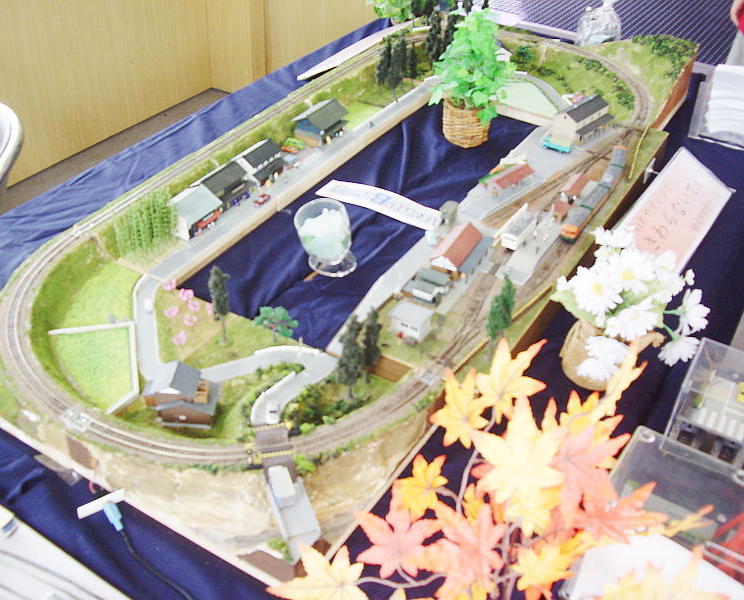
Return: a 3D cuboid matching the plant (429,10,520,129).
[{"bbox_3d":[0.147,-0.354,1.334,0.128,0.155,0.115,1,35,0],"label":"plant"}]

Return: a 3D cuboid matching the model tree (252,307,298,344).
[{"bbox_3d":[-0.115,0.031,1.042,0.051,0.049,0.047,2,37,-2],"label":"model tree"}]

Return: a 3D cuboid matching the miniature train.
[{"bbox_3d":[0.320,-0.153,1.232,0.027,0.027,0.249,20,41,20],"label":"miniature train"}]

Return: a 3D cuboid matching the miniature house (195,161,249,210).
[{"bbox_3d":[-0.221,-0.173,1.312,0.058,0.038,0.074,21,41,22],"label":"miniature house"}]

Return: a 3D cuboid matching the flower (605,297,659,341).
[{"bbox_3d":[0.246,0.018,0.833,0.047,0.020,0.044,-5,75,-8],"label":"flower"}]

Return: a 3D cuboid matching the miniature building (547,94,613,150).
[{"bbox_3d":[0.341,-0.289,1.407,0.057,0.048,0.096,31,46,31],"label":"miniature building"}]

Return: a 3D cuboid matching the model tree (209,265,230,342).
[{"bbox_3d":[-0.155,0.006,0.900,0.021,0.094,0.021,1,35,0],"label":"model tree"}]

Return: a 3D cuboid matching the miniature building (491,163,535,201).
[{"bbox_3d":[0.206,-0.180,1.321,0.034,0.027,0.081,29,44,30],"label":"miniature building"}]

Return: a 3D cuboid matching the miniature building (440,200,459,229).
[{"bbox_3d":[0.099,-0.107,1.097,0.017,0.022,0.022,19,39,24],"label":"miniature building"}]

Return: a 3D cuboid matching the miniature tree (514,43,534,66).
[{"bbox_3d":[0.302,-0.484,1.739,0.038,0.042,0.036,21,41,22],"label":"miniature tree"}]

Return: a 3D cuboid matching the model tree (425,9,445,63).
[{"bbox_3d":[0.115,-0.473,1.586,0.028,0.108,0.028,2,38,-1],"label":"model tree"}]

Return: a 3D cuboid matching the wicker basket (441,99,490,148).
[{"bbox_3d":[0.149,-0.283,1.381,0.073,0.066,0.073,1,35,0],"label":"wicker basket"}]

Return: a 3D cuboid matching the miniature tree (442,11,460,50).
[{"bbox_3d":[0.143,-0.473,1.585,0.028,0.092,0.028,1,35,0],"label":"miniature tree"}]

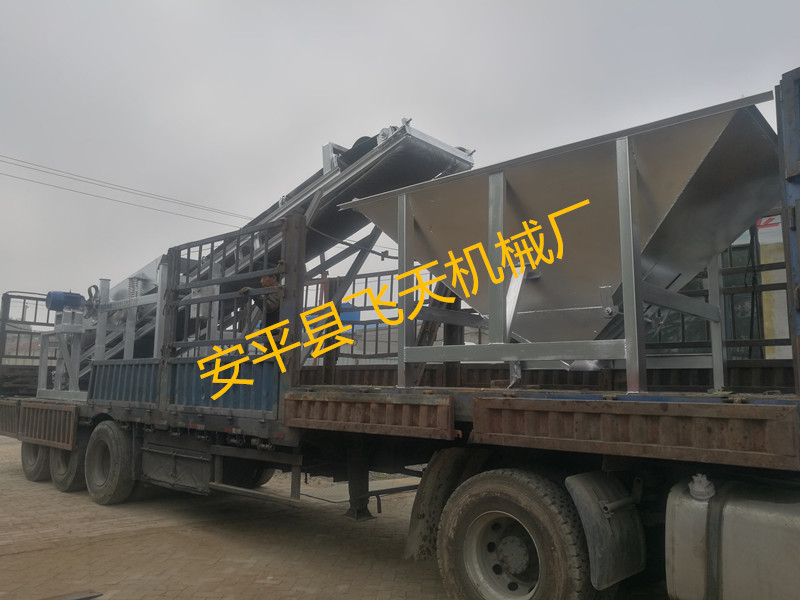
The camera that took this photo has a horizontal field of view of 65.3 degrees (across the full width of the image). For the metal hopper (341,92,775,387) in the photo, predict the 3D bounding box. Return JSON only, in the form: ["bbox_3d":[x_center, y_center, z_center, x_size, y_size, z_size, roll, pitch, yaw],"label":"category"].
[{"bbox_3d":[1.286,-0.092,4.936,3.363,1.583,1.779,-6,-10,42],"label":"metal hopper"}]

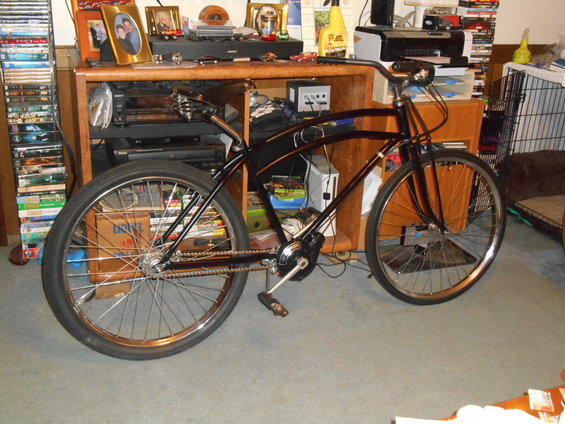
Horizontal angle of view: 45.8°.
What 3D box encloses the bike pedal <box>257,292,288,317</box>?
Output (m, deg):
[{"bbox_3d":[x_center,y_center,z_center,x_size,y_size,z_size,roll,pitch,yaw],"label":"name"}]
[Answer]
[{"bbox_3d":[-0.030,0.309,2.268,0.072,0.032,0.110,34,-1,-24],"label":"bike pedal"}]

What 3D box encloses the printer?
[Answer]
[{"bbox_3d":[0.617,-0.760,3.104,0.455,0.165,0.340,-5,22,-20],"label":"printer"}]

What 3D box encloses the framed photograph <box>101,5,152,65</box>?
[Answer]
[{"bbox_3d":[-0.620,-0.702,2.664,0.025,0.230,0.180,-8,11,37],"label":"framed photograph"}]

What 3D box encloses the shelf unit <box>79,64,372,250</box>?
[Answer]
[{"bbox_3d":[-0.281,-0.248,3.047,1.250,0.877,0.460,-5,22,-20],"label":"shelf unit"}]

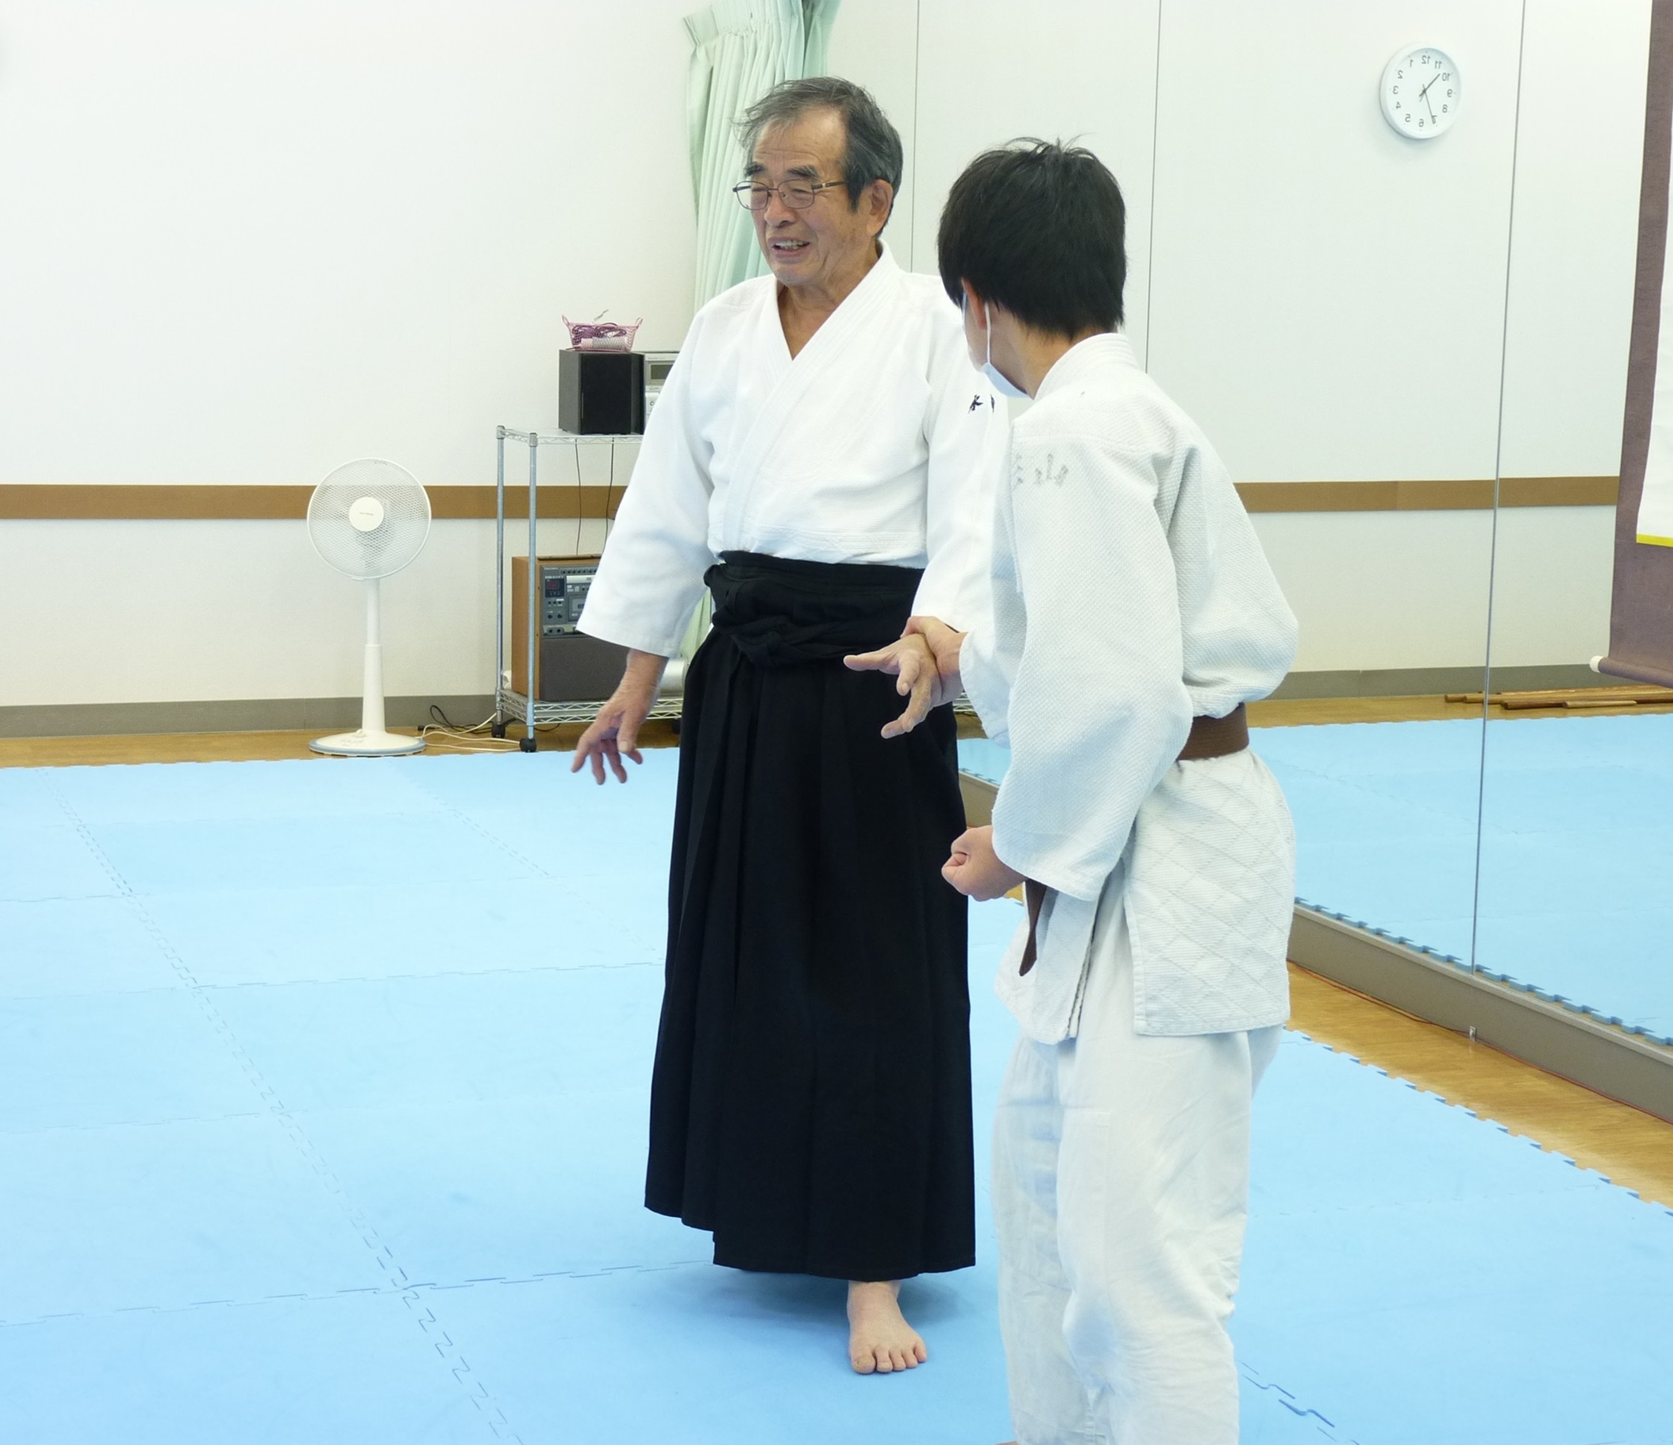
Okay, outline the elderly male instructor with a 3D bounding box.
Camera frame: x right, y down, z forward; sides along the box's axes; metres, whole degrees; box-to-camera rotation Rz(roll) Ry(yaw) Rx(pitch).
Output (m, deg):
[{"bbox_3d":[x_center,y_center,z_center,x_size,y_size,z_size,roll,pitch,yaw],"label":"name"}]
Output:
[{"bbox_3d":[-0.055,-0.005,4.576,0.580,1.740,0.500,5,9,22],"label":"elderly male instructor"}]

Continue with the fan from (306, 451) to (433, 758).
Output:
[{"bbox_3d":[-1.422,-0.362,9.991,0.375,0.885,0.365,2,8,7],"label":"fan"}]

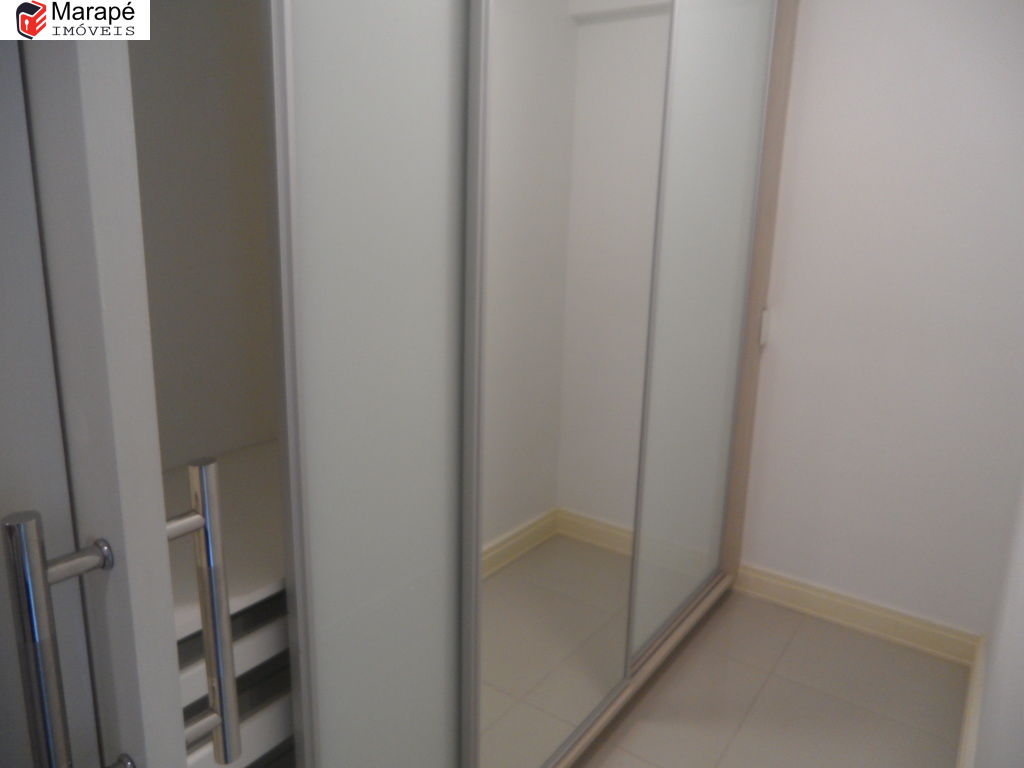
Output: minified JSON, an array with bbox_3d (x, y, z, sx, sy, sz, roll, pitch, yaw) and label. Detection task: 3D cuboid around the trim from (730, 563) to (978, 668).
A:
[{"bbox_3d":[1.201,0.817,2.556,0.806,0.105,0.020,10,15,35],"label":"trim"}]

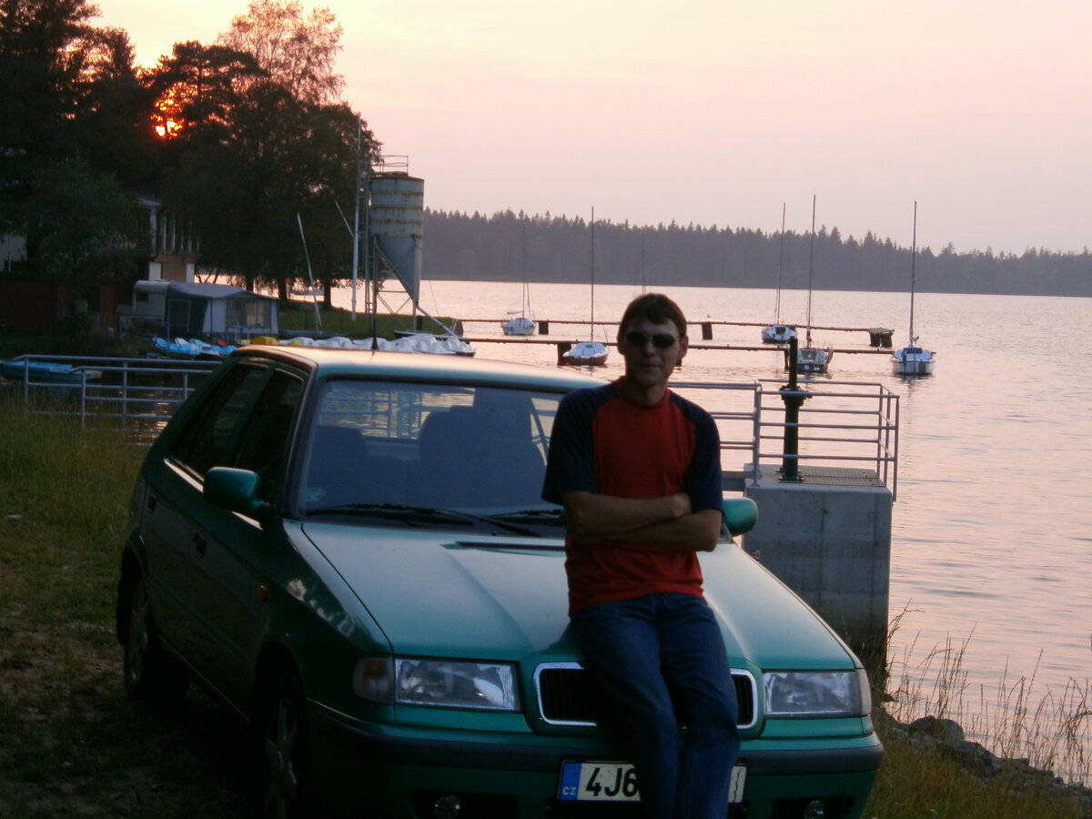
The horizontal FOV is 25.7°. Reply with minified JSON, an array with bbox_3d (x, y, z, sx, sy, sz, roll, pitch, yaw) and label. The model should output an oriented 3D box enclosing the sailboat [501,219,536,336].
[{"bbox_3d":[-1.775,-9.172,166.748,2.100,7.910,5.600,2,3,16],"label":"sailboat"}]

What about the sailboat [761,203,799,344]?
[{"bbox_3d":[16.174,-9.371,163.732,2.350,9.510,6.600,1,3,-3],"label":"sailboat"}]

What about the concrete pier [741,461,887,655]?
[{"bbox_3d":[3.294,1.822,29.733,1.690,1.950,3.470,2,3,5],"label":"concrete pier"}]

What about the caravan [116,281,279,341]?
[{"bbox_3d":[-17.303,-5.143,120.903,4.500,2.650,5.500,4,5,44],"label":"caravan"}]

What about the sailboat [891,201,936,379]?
[{"bbox_3d":[17.800,-5.907,115.351,2.050,8.190,6.000,2,3,5],"label":"sailboat"}]

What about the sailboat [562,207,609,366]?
[{"bbox_3d":[2.094,-5.976,115.848,2.000,7.520,5.400,2,3,17],"label":"sailboat"}]

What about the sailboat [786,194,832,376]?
[{"bbox_3d":[12.800,-6.116,115.339,2.150,8.370,6.000,2,3,10],"label":"sailboat"}]

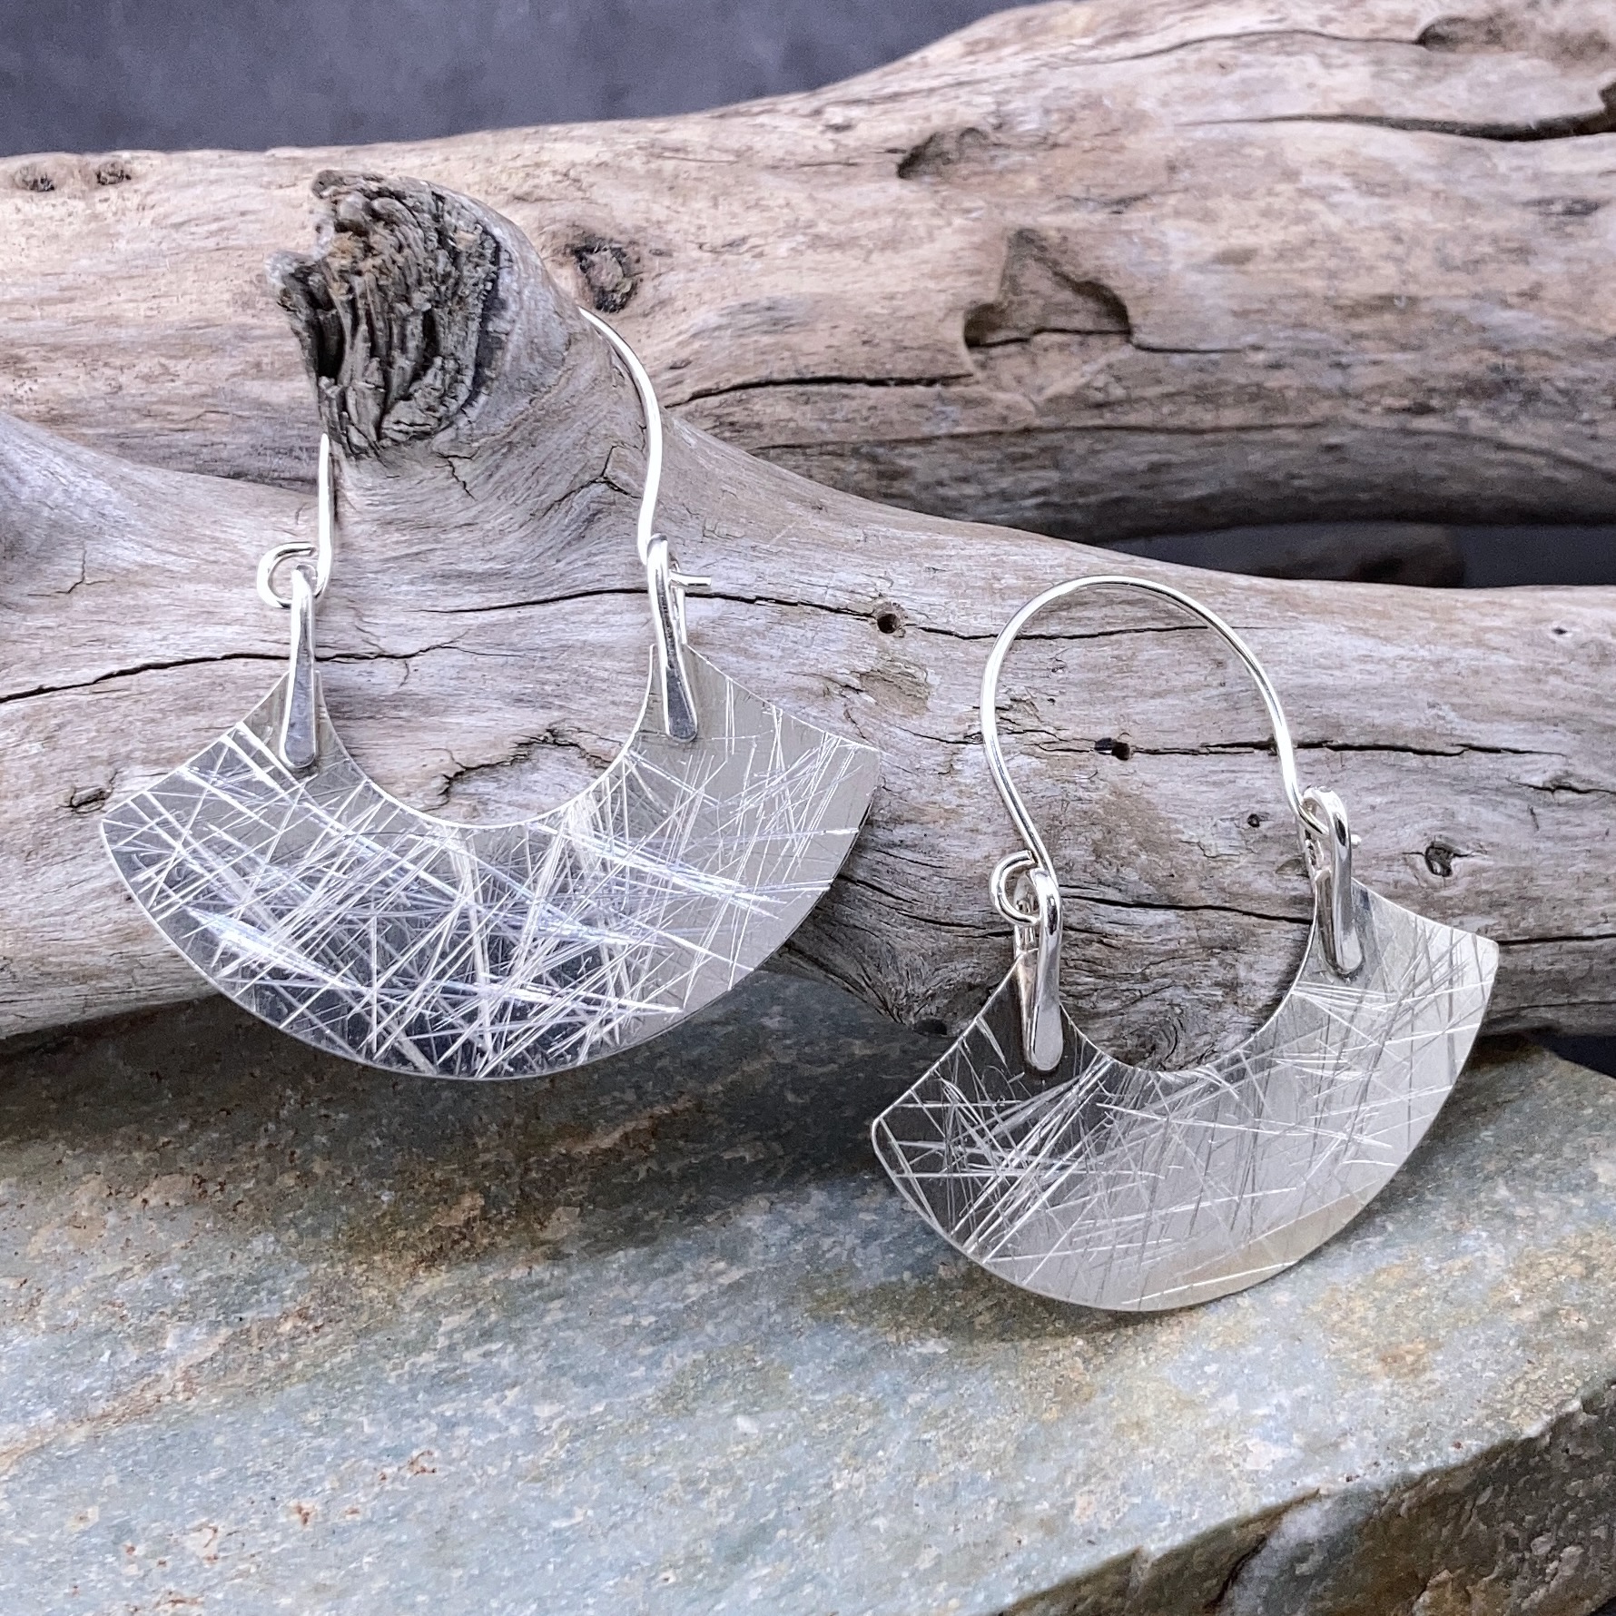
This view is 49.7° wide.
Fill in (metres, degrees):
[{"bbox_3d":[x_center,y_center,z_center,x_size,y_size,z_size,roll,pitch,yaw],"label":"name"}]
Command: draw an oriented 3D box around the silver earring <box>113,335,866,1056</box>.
[{"bbox_3d":[-0.020,-0.009,0.108,0.049,0.050,0.006,-5,-3,-3],"label":"silver earring"}]

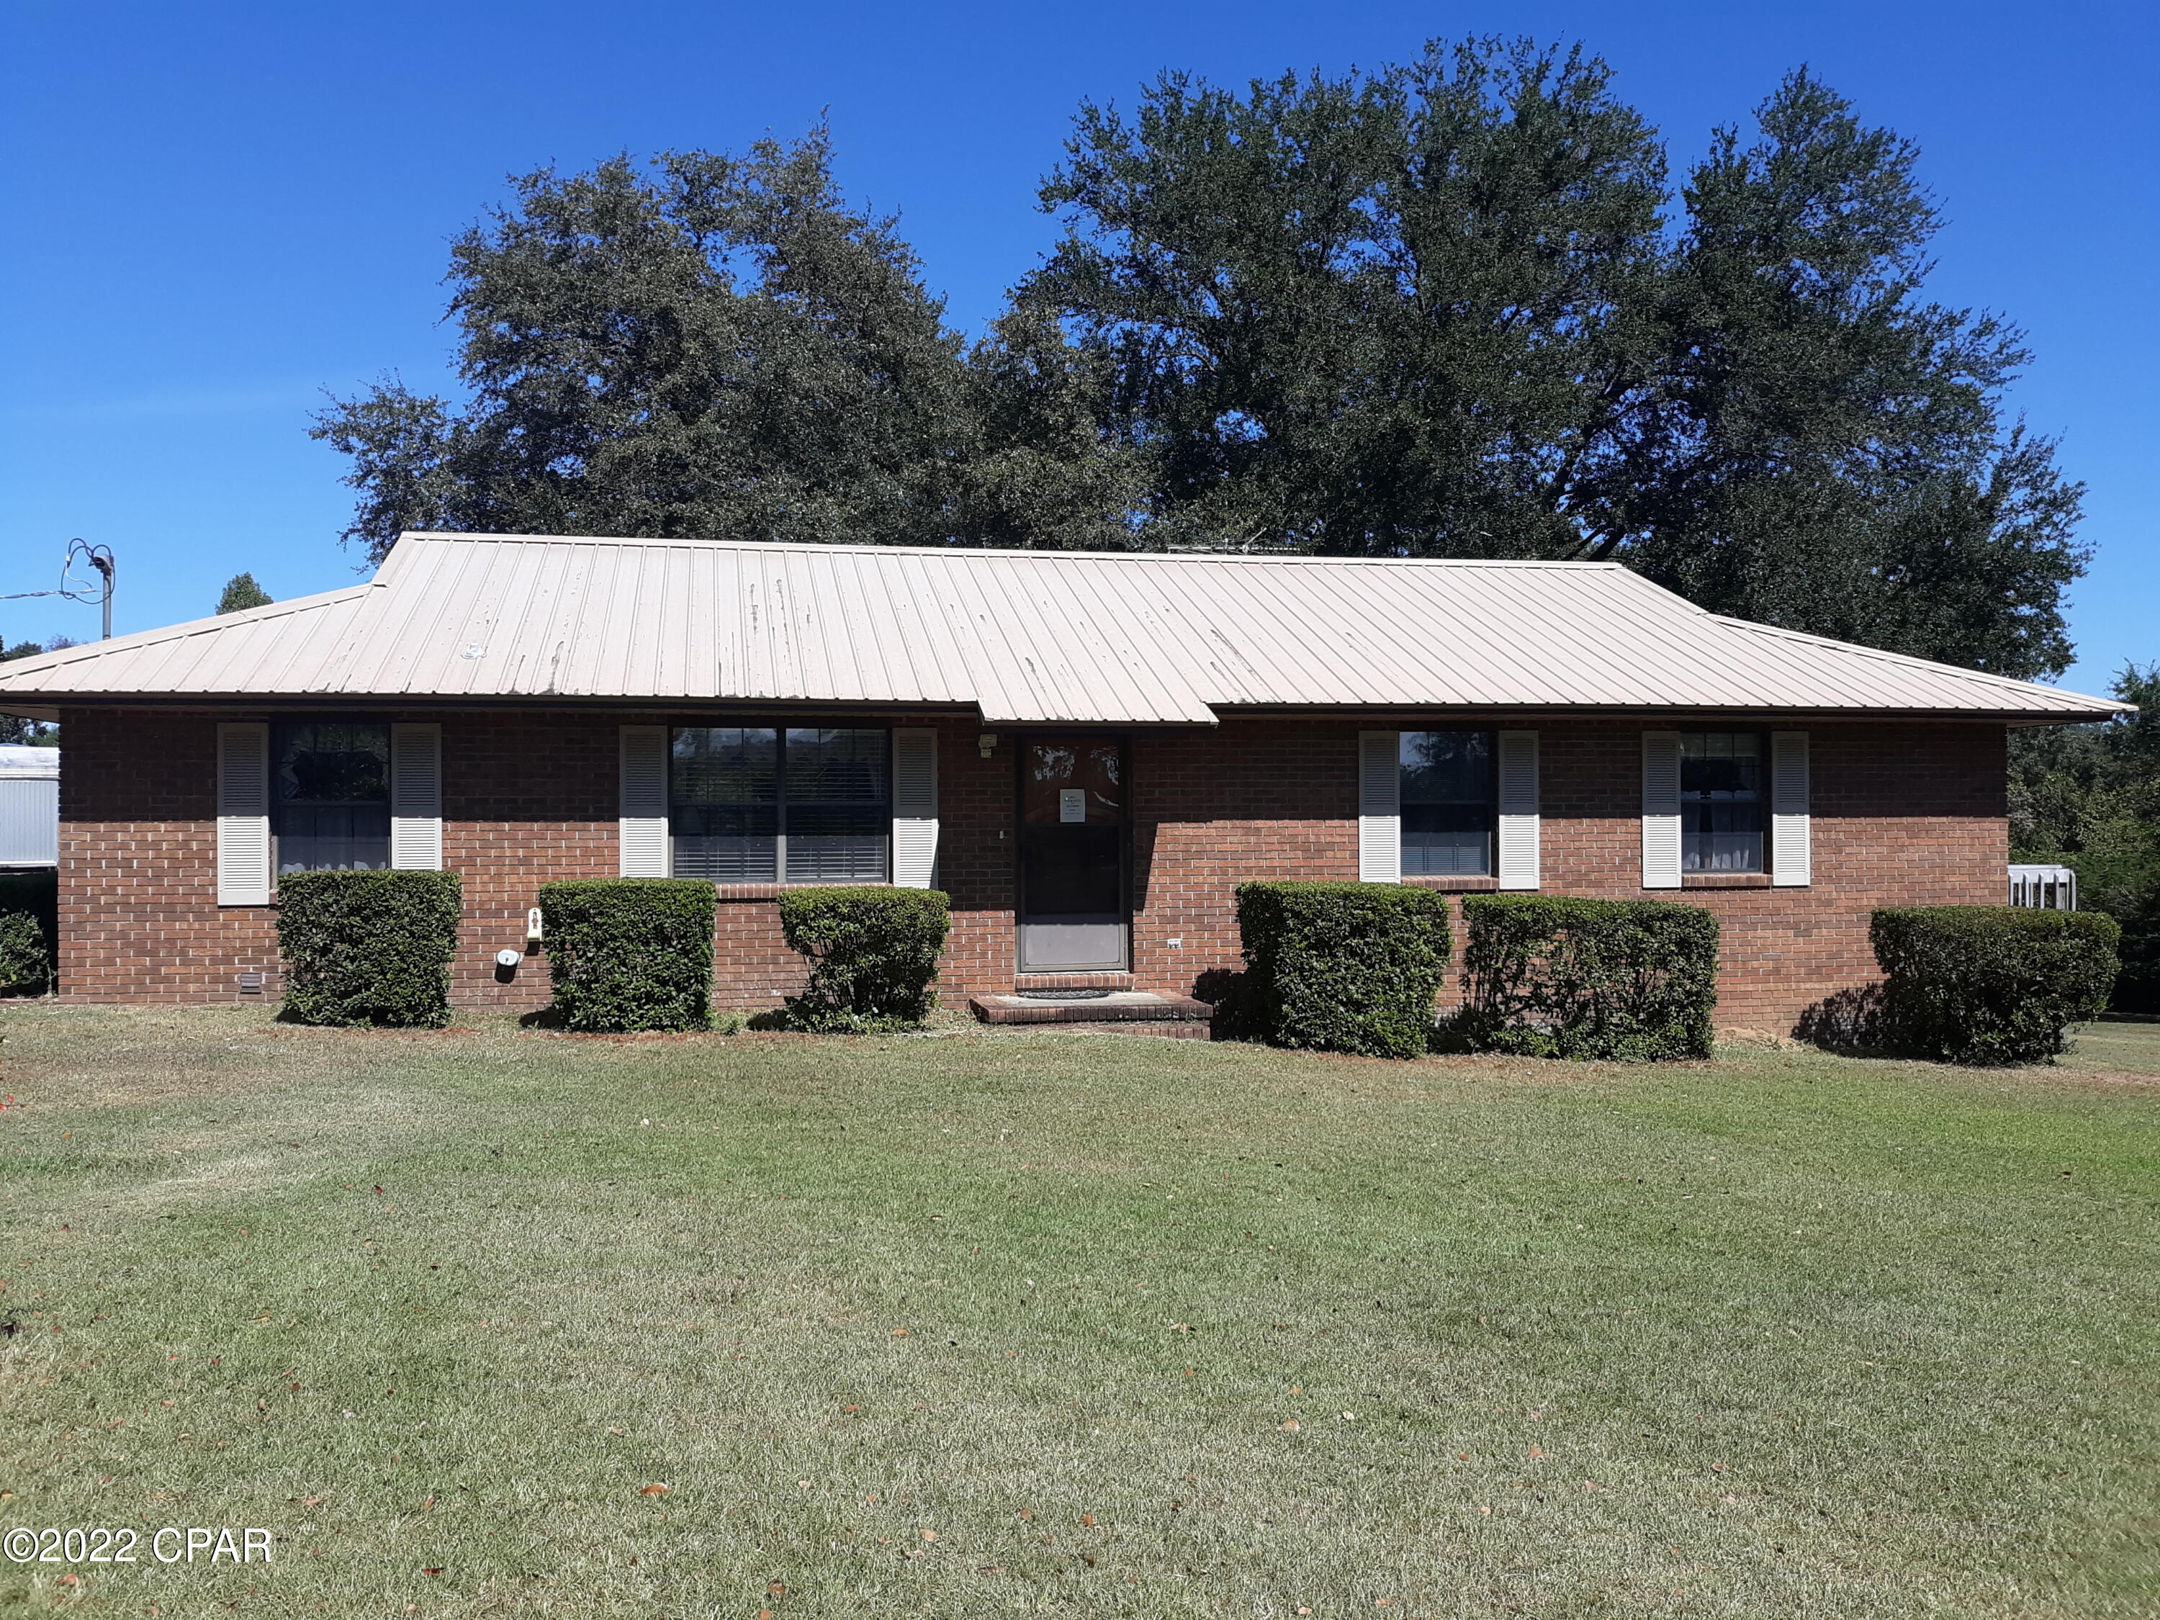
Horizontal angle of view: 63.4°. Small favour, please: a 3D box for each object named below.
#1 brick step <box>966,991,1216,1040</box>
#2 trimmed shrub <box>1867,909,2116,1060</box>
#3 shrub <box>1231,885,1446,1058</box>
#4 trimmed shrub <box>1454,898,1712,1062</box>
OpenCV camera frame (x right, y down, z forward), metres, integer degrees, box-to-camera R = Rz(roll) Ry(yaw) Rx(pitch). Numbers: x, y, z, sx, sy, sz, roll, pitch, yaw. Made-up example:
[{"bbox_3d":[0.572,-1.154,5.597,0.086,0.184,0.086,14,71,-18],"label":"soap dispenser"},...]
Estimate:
[{"bbox_3d":[0.049,1.652,13.893,1.740,0.280,1.310,0,-1,-11],"label":"brick step"},{"bbox_3d":[7.921,1.490,15.135,1.870,1.300,0.870,0,-1,-11],"label":"trimmed shrub"},{"bbox_3d":[2.090,1.241,13.889,1.410,1.310,1.120,0,-1,-11],"label":"shrub"},{"bbox_3d":[4.146,1.339,14.217,1.850,1.300,0.870,0,-1,-11],"label":"trimmed shrub"}]

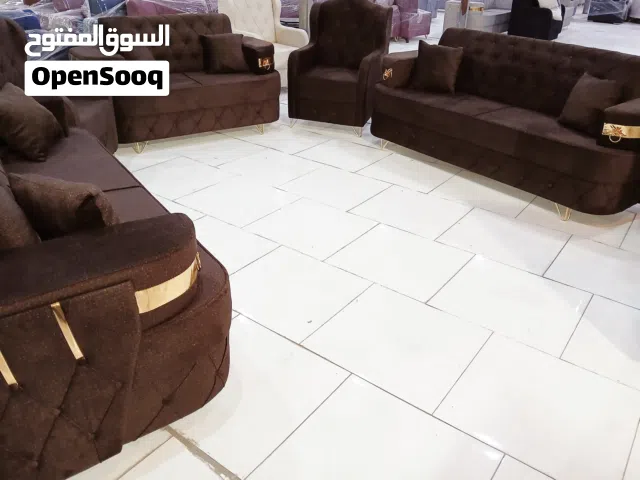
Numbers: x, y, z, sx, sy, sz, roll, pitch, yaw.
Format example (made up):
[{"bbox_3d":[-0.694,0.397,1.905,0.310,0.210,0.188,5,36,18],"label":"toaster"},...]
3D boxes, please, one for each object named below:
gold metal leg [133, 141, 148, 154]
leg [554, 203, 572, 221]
[{"bbox_3d":[-1.472,-0.753,3.928,0.105,0.110,0.070,-16,34,-28],"label":"gold metal leg"},{"bbox_3d":[1.530,-0.177,3.016,0.065,0.110,0.095,-19,35,-32],"label":"leg"}]

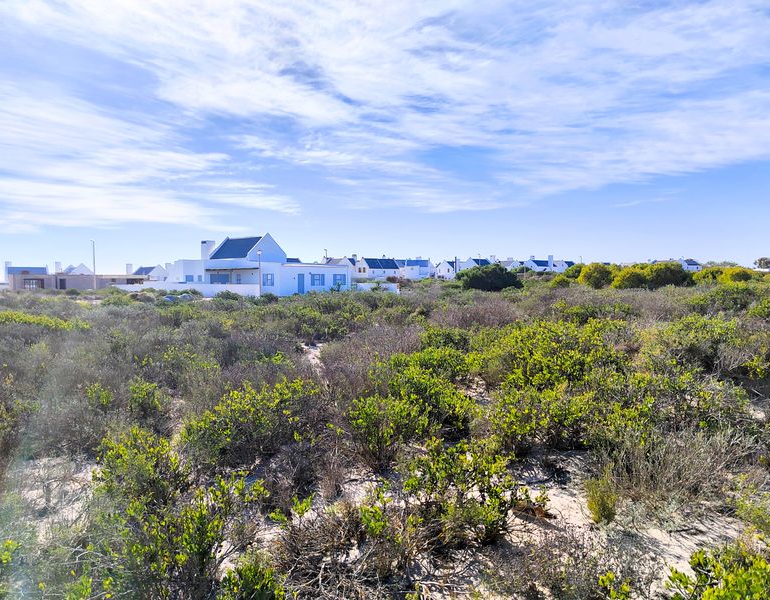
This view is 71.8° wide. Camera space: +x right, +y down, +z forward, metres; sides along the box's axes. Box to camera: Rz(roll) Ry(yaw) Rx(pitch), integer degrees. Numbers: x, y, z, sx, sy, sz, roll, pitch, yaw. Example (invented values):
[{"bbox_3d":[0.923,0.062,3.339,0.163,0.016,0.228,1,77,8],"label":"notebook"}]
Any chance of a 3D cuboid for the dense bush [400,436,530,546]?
[{"bbox_3d":[0.506,1.201,3.300,0.760,0.570,0.660,0,2,0],"label":"dense bush"}]

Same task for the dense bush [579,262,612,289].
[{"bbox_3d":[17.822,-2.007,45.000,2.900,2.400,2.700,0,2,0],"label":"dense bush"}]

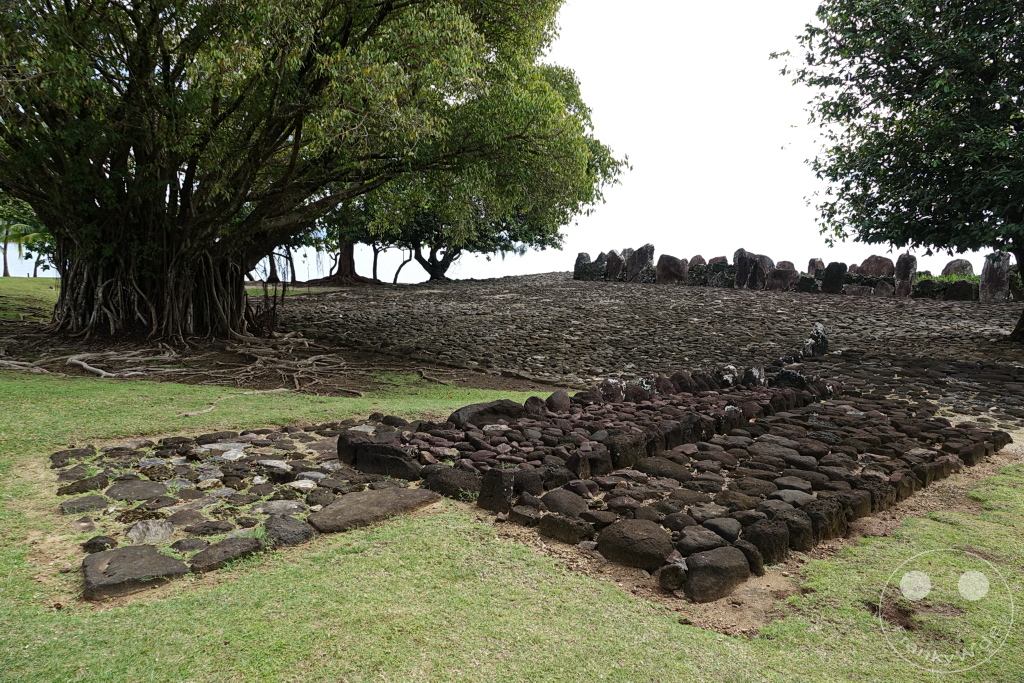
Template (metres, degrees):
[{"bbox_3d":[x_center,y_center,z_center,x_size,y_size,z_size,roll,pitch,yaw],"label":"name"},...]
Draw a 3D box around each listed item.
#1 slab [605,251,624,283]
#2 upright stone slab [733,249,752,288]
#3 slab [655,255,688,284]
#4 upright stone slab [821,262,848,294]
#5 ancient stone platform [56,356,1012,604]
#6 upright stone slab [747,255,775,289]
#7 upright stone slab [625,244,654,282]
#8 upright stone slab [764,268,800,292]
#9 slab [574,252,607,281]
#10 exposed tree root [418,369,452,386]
[{"bbox_3d":[3.750,-2.769,25.006,0.300,1.108,0.711,-8,11,-37],"label":"slab"},{"bbox_3d":[7.013,-2.225,20.779,0.300,1.192,0.449,-8,11,-37],"label":"upright stone slab"},{"bbox_3d":[5.366,-2.428,23.009,0.400,0.979,1.095,-8,11,-37],"label":"slab"},{"bbox_3d":[8.760,-1.727,18.552,0.300,0.814,0.576,-8,11,-37],"label":"upright stone slab"},{"bbox_3d":[0.333,0.659,5.528,6.600,0.360,4.641,-8,11,-37],"label":"ancient stone platform"},{"bbox_3d":[7.398,-2.074,20.337,0.350,1.012,0.665,-8,11,-37],"label":"upright stone slab"},{"bbox_3d":[4.486,-2.782,24.071,0.350,1.390,1.066,-8,11,-37],"label":"upright stone slab"},{"bbox_3d":[7.820,-1.798,19.827,0.350,0.605,0.835,-8,11,-37],"label":"upright stone slab"},{"bbox_3d":[3.021,-2.869,26.038,0.400,1.022,1.434,-8,11,-37],"label":"slab"},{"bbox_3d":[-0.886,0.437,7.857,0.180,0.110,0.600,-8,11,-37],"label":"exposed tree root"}]

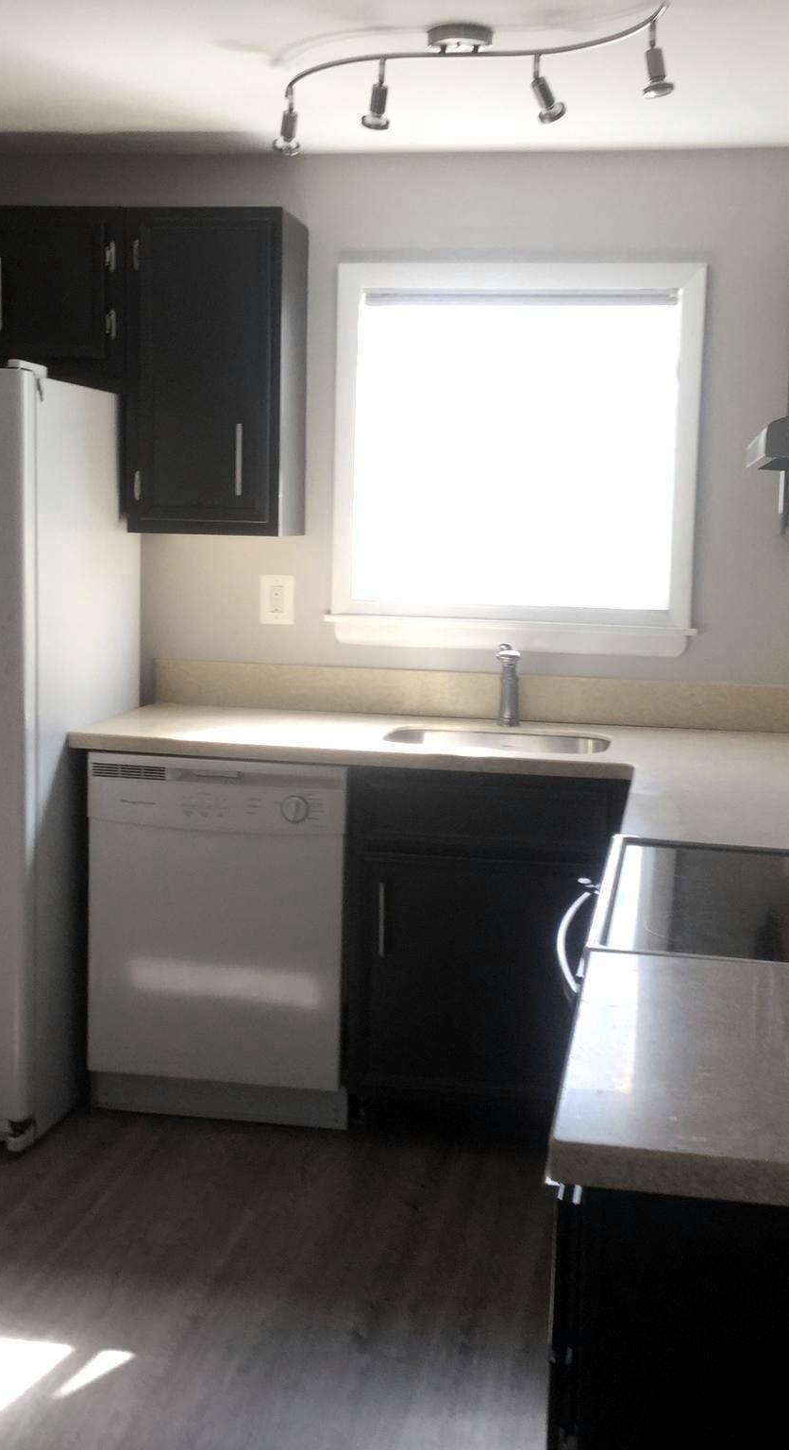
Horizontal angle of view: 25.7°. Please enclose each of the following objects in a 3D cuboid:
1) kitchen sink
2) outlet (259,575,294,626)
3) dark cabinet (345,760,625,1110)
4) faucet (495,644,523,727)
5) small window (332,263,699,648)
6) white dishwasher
[{"bbox_3d":[0.236,0.129,3.991,0.530,0.180,0.370,3,8,9],"label":"kitchen sink"},{"bbox_3d":[-0.298,-0.319,4.436,0.080,0.121,0.010,3,8,9],"label":"outlet"},{"bbox_3d":[0.247,0.476,4.141,0.625,0.850,0.610,3,8,9],"label":"dark cabinet"},{"bbox_3d":[0.271,-0.092,4.146,0.060,0.210,0.200,3,8,9],"label":"faucet"},{"bbox_3d":[0.300,-0.664,4.304,0.910,0.940,0.090,3,8,9],"label":"small window"},{"bbox_3d":[-0.360,0.470,4.239,0.600,0.865,0.610,3,8,9],"label":"white dishwasher"}]

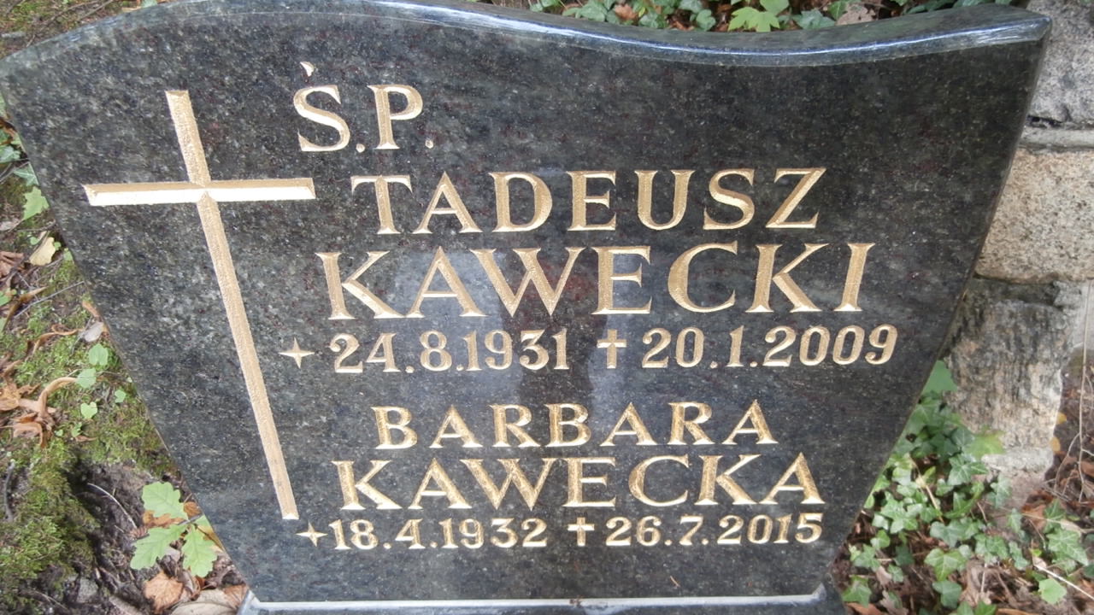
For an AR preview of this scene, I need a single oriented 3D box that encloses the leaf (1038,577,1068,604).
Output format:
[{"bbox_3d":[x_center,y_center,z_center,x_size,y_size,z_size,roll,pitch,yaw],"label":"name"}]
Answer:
[{"bbox_3d":[0.707,0.395,1.062,0.036,0.008,0.031,-40,47,-21],"label":"leaf"}]

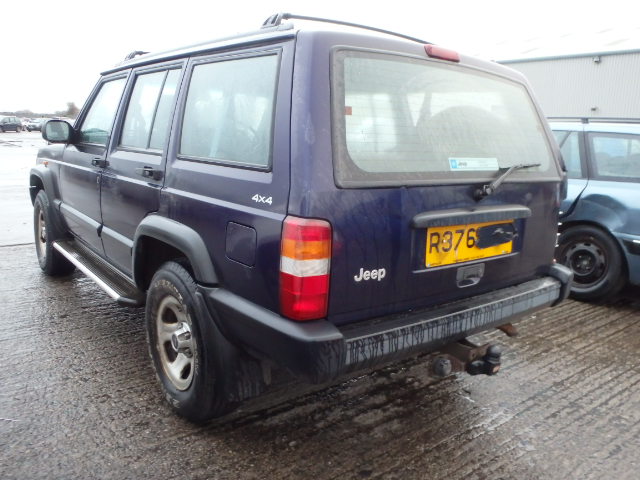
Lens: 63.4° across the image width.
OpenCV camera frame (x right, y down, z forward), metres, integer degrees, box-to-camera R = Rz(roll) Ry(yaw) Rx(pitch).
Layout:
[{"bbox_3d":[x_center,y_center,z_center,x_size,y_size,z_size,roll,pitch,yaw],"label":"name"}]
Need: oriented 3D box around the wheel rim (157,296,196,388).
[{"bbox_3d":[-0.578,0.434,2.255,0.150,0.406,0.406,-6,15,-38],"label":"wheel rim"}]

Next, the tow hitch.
[{"bbox_3d":[0.516,0.423,1.927,0.350,0.150,0.220,-6,15,-38],"label":"tow hitch"}]

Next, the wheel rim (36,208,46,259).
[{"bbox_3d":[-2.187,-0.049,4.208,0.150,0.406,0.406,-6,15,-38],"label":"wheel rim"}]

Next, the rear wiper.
[{"bbox_3d":[0.771,-0.243,2.084,0.490,0.140,0.085,-6,1,-38],"label":"rear wiper"}]

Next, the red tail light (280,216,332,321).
[{"bbox_3d":[-0.041,0.084,1.540,0.130,0.305,0.090,-6,15,-38],"label":"red tail light"}]

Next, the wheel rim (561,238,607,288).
[{"bbox_3d":[2.176,0.188,4.198,0.140,0.390,0.390,-5,14,-35],"label":"wheel rim"}]

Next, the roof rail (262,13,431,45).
[{"bbox_3d":[0.266,-0.876,2.271,1.200,0.100,0.070,-6,15,-38],"label":"roof rail"}]

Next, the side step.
[{"bbox_3d":[-1.326,0.168,3.116,0.190,0.070,1.480,-6,15,-38],"label":"side step"}]

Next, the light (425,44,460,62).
[{"bbox_3d":[0.482,-0.723,2.018,0.180,0.048,0.055,-6,15,-38],"label":"light"}]

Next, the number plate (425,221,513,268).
[{"bbox_3d":[0.583,0.005,1.991,0.540,0.150,0.015,-6,11,-38],"label":"number plate"}]

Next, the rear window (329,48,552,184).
[{"bbox_3d":[0.531,-0.443,1.996,1.330,0.450,0.060,-6,-9,-38],"label":"rear window"}]

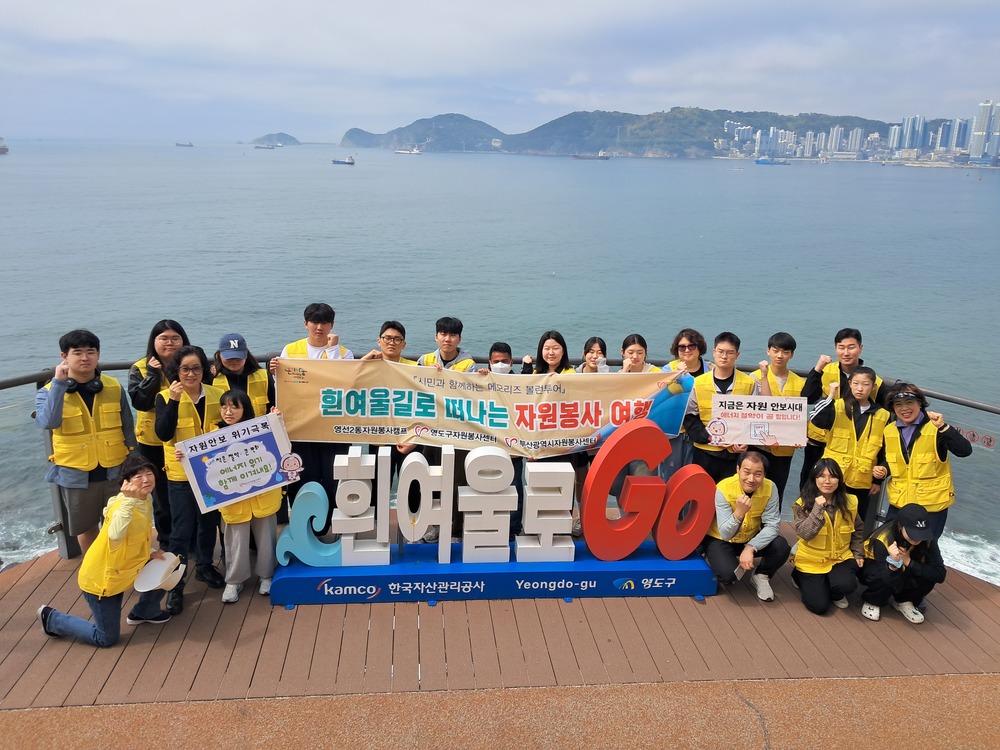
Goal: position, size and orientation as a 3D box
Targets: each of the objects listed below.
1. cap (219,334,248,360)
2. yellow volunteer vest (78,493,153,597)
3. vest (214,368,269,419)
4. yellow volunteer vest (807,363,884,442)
[{"bbox_3d":[-1.698,-0.178,4.970,0.180,0.140,0.260,-5,31,-17],"label":"cap"},{"bbox_3d":[-2.145,0.949,4.340,0.320,0.550,0.430,22,23,19],"label":"yellow volunteer vest"},{"bbox_3d":[-1.788,0.230,5.395,0.420,0.580,0.260,-2,17,-10],"label":"vest"},{"bbox_3d":[2.440,0.191,5.471,0.460,0.580,0.270,7,18,21],"label":"yellow volunteer vest"}]

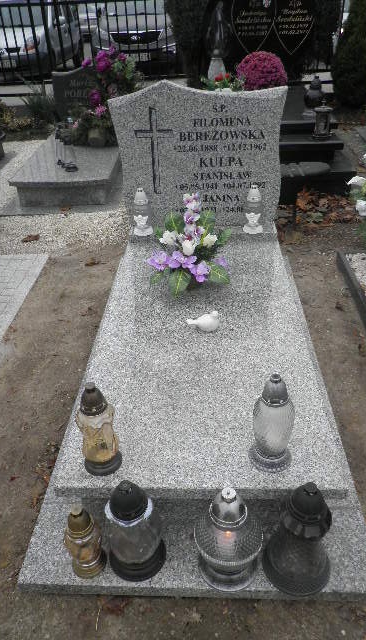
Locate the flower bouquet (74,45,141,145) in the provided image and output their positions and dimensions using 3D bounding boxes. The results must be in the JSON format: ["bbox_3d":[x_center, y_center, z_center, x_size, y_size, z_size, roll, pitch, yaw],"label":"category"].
[{"bbox_3d":[-0.602,-1.862,4.144,0.560,0.690,0.450,0,34,3],"label":"flower bouquet"}]

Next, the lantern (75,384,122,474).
[{"bbox_3d":[-0.244,0.306,1.478,0.129,0.318,0.129,0,34,3],"label":"lantern"}]

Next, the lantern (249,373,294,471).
[{"bbox_3d":[0.260,0.286,1.466,0.134,0.327,0.134,0,34,3],"label":"lantern"}]

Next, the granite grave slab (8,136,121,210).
[{"bbox_3d":[-0.924,-1.356,4.384,0.757,0.214,1.474,-2,34,1],"label":"granite grave slab"}]

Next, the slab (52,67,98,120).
[{"bbox_3d":[-0.840,-2.097,4.613,0.720,0.520,0.090,0,34,3],"label":"slab"}]

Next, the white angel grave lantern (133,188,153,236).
[{"bbox_3d":[-0.229,-0.619,2.837,0.117,0.261,0.117,0,34,3],"label":"white angel grave lantern"}]

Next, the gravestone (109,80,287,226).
[{"bbox_3d":[0.084,-0.899,2.772,0.908,0.780,0.088,0,34,3],"label":"gravestone"}]

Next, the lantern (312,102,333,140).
[{"bbox_3d":[1.084,-1.559,3.895,0.165,0.255,0.165,0,34,3],"label":"lantern"}]

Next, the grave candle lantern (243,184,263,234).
[{"bbox_3d":[0.394,-0.625,2.803,0.115,0.261,0.115,0,34,3],"label":"grave candle lantern"}]

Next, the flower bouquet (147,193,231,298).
[{"bbox_3d":[0.025,-0.359,2.244,0.370,0.385,0.320,0,34,3],"label":"flower bouquet"}]

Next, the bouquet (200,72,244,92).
[{"bbox_3d":[0.350,-2.096,4.545,0.390,0.290,0.330,0,34,3],"label":"bouquet"}]

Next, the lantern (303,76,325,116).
[{"bbox_3d":[1.109,-1.887,4.179,0.175,0.280,0.175,0,34,3],"label":"lantern"}]

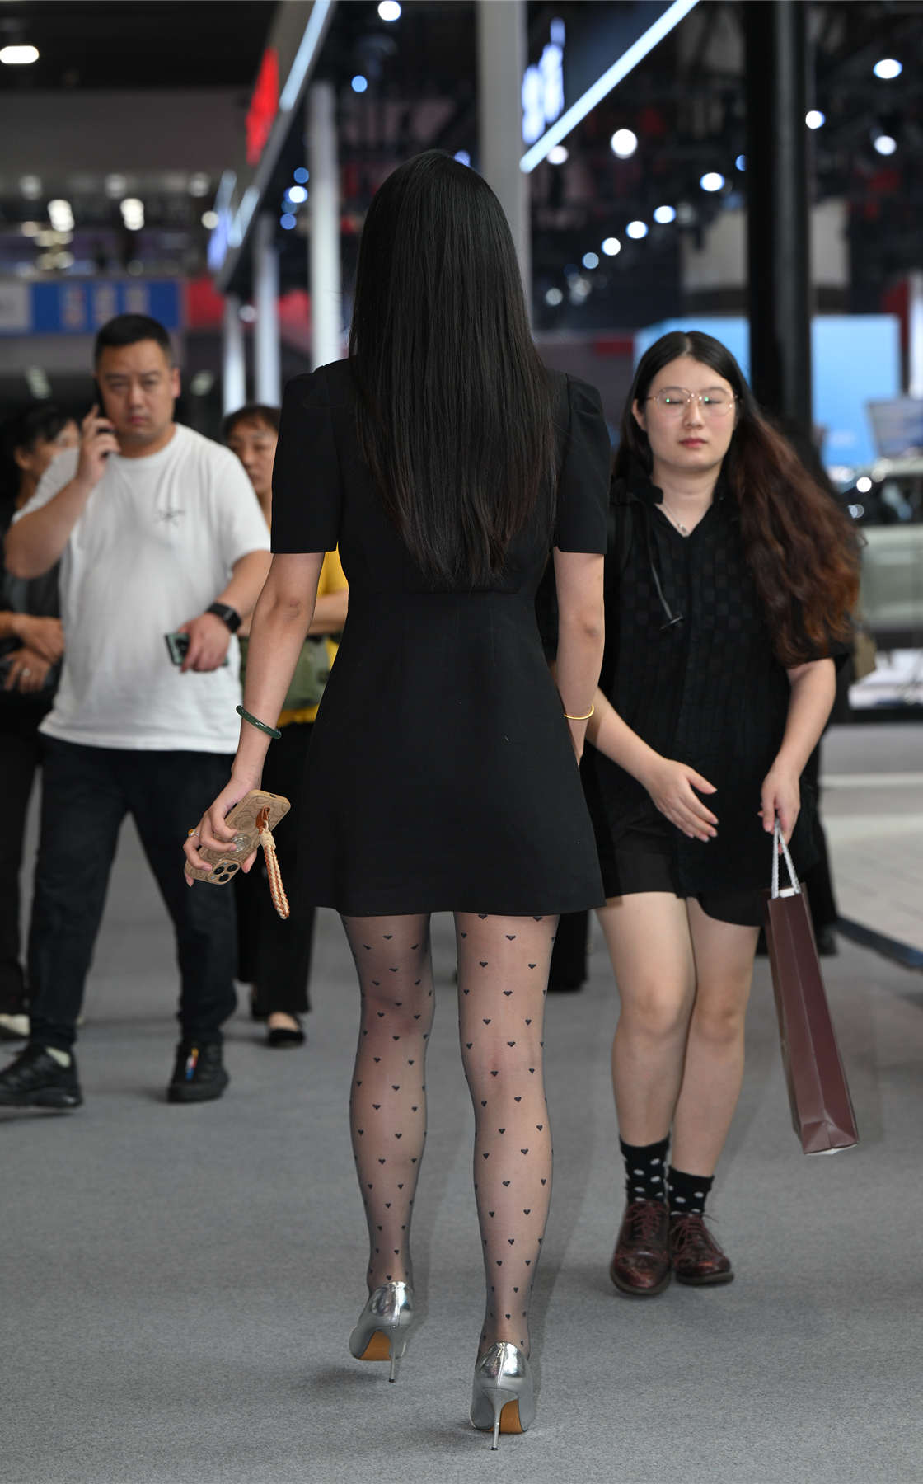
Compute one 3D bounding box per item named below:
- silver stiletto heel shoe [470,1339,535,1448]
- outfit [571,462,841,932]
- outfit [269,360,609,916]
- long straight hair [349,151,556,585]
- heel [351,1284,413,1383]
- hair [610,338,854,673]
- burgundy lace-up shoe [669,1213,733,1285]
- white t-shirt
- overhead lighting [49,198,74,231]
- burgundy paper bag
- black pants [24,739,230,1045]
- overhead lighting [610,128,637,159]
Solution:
[{"bbox_3d":[0.056,0.860,5.290,0.085,0.140,0.215,0,2,5],"label":"silver stiletto heel shoe"},{"bbox_3d":[0.401,-0.066,6.450,0.460,0.740,0.290,0,2,5],"label":"outfit"},{"bbox_3d":[-0.030,-0.142,5.370,0.460,0.760,0.290,0,2,0],"label":"outfit"},{"bbox_3d":[-0.012,-0.522,5.470,0.290,0.605,0.240,0,2,-5],"label":"long straight hair"},{"bbox_3d":[-0.113,0.826,5.610,0.085,0.140,0.215,0,2,-10],"label":"heel"},{"bbox_3d":[0.463,-0.408,6.570,0.410,0.555,0.250,0,2,-3],"label":"hair"},{"bbox_3d":[0.393,0.845,6.600,0.100,0.110,0.270,-1,2,-19],"label":"burgundy lace-up shoe"},{"bbox_3d":[-0.702,-0.342,8.650,0.540,0.710,0.310,1,3,12],"label":"white t-shirt"},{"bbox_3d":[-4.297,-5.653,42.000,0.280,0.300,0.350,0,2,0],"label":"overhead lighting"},{"bbox_3d":[0.569,0.402,6.450,0.100,0.530,0.300,-10,-3,3],"label":"burgundy paper bag"},{"bbox_3d":[-0.749,0.310,8.900,0.420,0.800,0.320,1,2,21],"label":"black pants"},{"bbox_3d":[1.248,-4.588,30.000,0.200,0.220,0.200,0,2,0],"label":"overhead lighting"}]

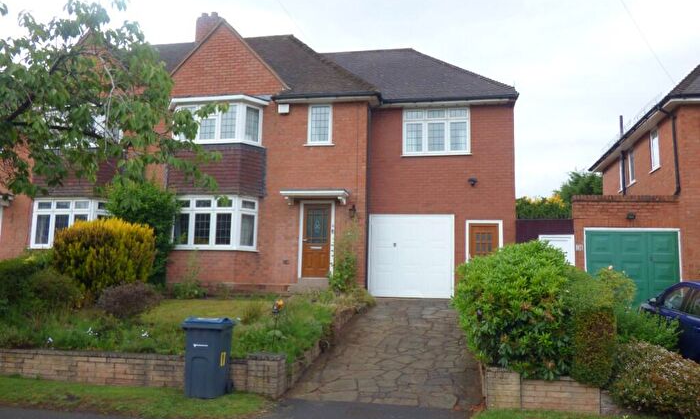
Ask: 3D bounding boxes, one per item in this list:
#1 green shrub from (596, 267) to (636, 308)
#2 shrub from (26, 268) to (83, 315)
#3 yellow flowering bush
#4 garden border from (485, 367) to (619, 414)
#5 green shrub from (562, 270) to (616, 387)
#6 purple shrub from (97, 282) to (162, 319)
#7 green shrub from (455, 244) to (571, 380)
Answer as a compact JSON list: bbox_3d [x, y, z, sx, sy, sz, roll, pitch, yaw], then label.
[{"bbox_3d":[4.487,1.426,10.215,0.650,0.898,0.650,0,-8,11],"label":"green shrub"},{"bbox_3d":[-6.073,1.677,12.469,1.100,0.963,1.050,0,-8,11],"label":"shrub"},{"bbox_3d":[-5.483,1.179,13.551,2.200,2.012,2.000,0,-8,11],"label":"yellow flowering bush"},{"bbox_3d":[2.668,2.407,8.137,1.730,0.562,0.400,0,-8,11],"label":"garden border"},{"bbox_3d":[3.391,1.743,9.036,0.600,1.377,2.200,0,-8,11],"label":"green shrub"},{"bbox_3d":[-4.562,1.841,12.552,1.300,0.698,1.100,0,-8,11],"label":"purple shrub"},{"bbox_3d":[2.369,1.386,8.901,1.650,1.781,1.600,0,-8,11],"label":"green shrub"}]

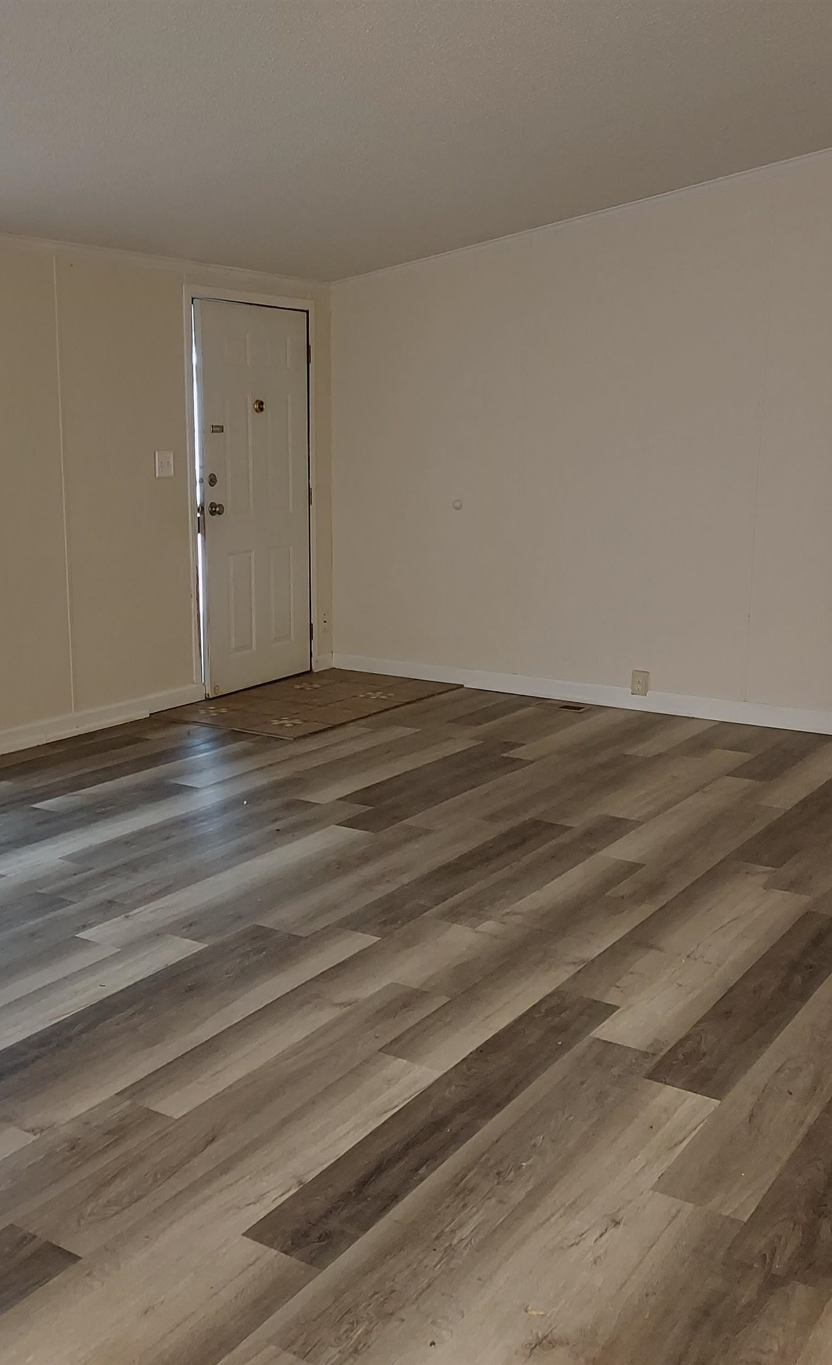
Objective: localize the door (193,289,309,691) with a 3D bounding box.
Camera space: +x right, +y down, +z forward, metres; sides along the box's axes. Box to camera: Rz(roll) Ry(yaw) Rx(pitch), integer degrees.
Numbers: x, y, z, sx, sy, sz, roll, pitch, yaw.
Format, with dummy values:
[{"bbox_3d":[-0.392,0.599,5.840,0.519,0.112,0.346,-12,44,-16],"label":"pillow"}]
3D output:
[{"bbox_3d":[-0.882,-0.973,6.906,0.120,2.035,1.007,8,13,32],"label":"door"}]

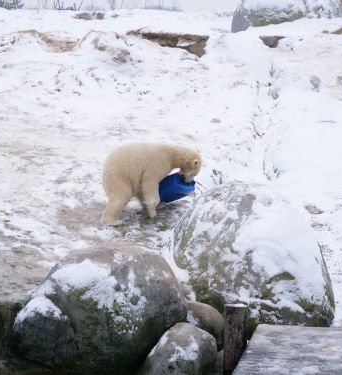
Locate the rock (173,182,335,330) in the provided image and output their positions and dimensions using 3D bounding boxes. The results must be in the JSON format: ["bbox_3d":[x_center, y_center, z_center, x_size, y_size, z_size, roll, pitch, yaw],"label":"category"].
[{"bbox_3d":[0.691,0.576,12.800,1.310,1.140,1.250,0,8,0],"label":"rock"}]

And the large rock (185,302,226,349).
[{"bbox_3d":[0.251,1.064,12.000,0.350,0.370,0.380,0,8,0],"label":"large rock"}]

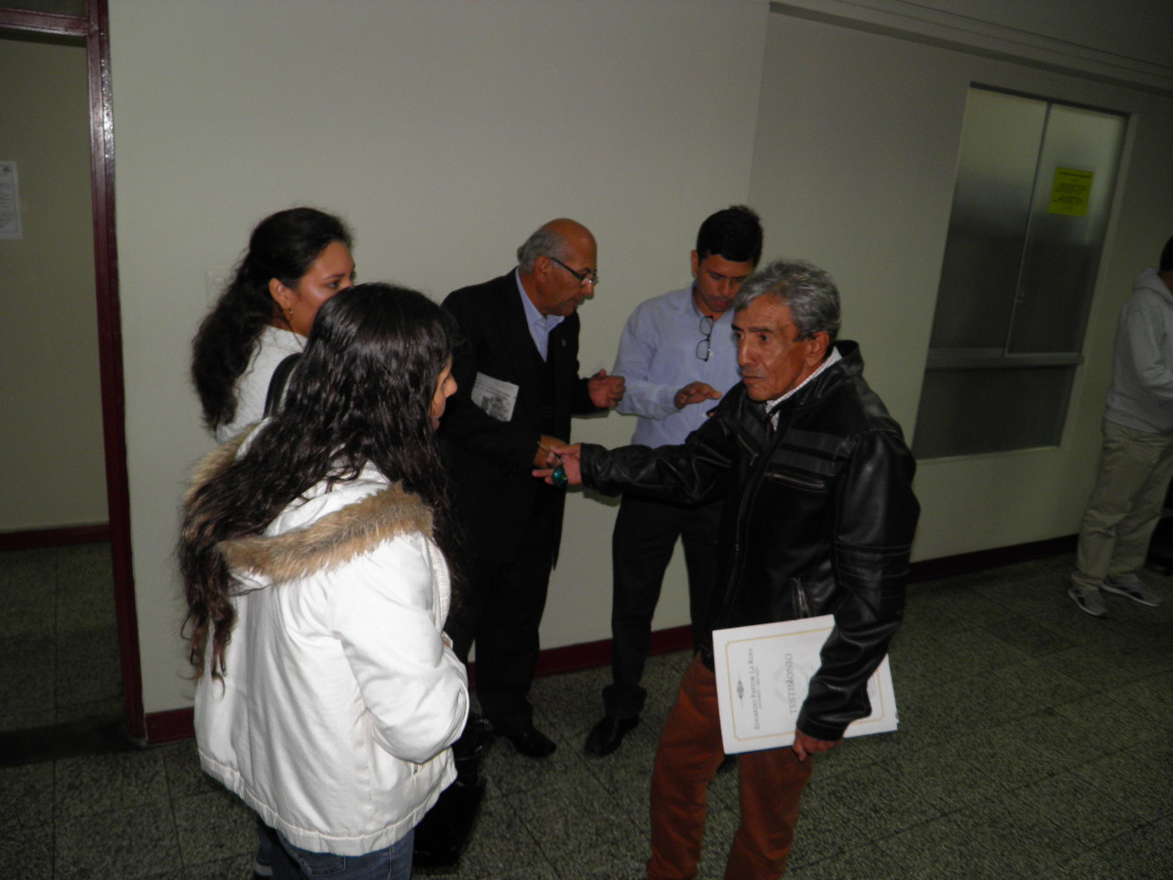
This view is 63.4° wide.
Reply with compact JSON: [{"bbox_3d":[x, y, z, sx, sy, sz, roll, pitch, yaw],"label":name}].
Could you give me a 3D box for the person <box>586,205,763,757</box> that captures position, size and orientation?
[{"bbox_3d":[0.341,0.175,2.930,0.560,1.755,0.480,5,14,3],"label":"person"}]

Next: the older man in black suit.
[{"bbox_3d":[-0.207,0.190,2.873,0.580,1.675,0.540,16,18,40],"label":"older man in black suit"}]

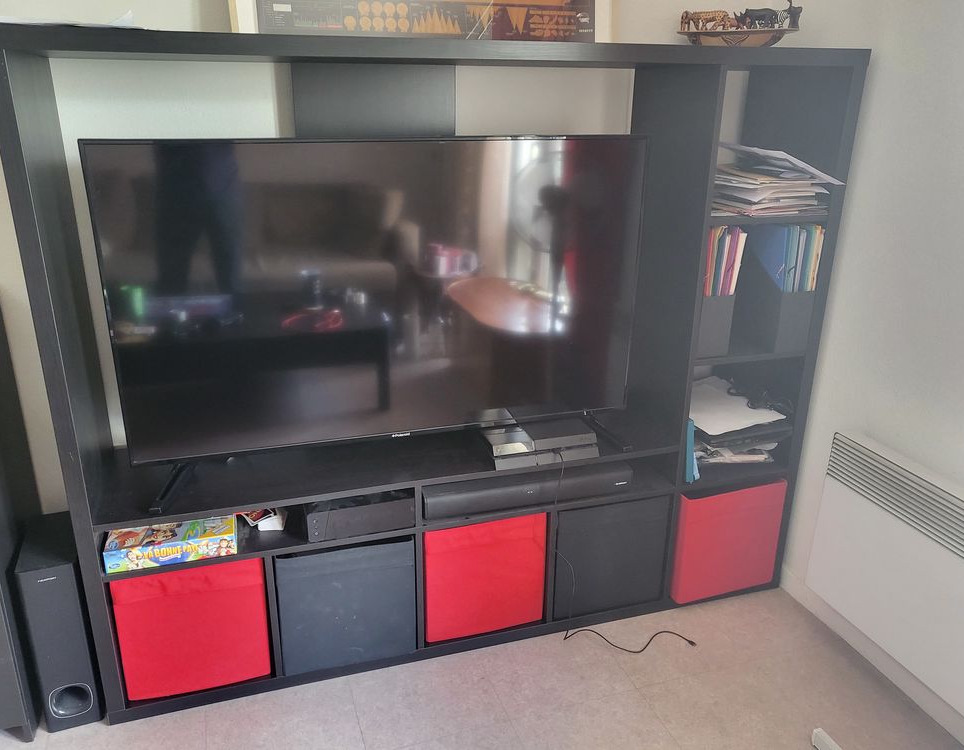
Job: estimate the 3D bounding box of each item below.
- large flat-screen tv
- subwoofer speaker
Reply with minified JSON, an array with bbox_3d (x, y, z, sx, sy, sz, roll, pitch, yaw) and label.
[{"bbox_3d":[-0.206,-0.195,1.788,1.243,0.710,0.070,-6,21,-16],"label":"large flat-screen tv"},{"bbox_3d":[-0.967,0.570,1.771,0.115,0.425,0.245,-6,21,-16],"label":"subwoofer speaker"}]

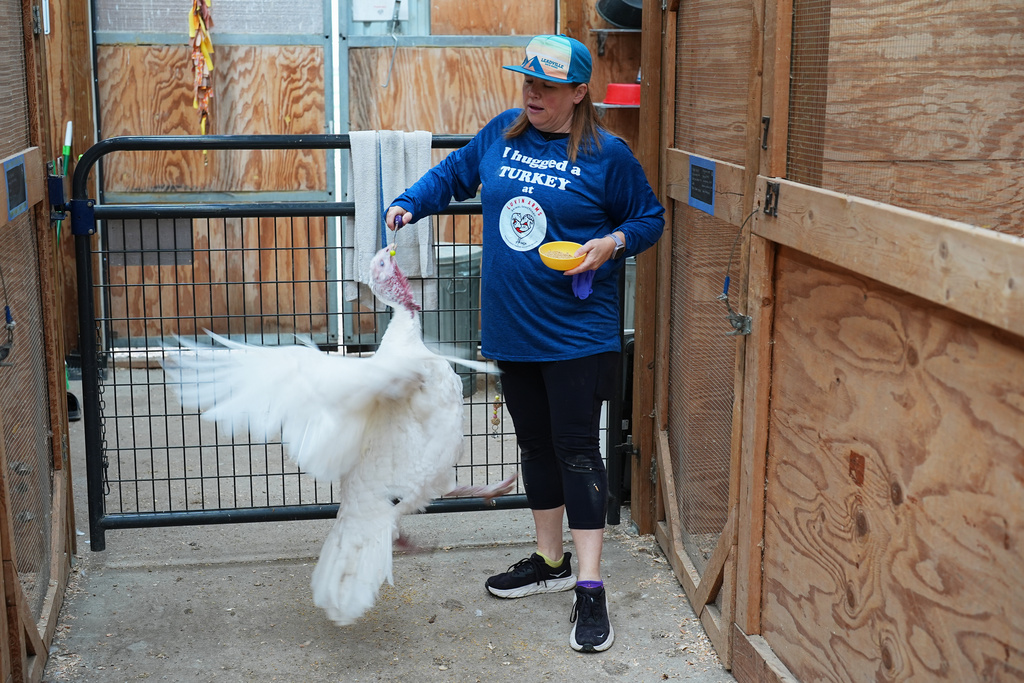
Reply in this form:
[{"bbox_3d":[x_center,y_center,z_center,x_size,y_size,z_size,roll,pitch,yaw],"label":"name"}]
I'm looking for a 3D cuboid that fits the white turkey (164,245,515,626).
[{"bbox_3d":[-0.416,0.244,3.720,0.820,1.000,0.650,4,11,20],"label":"white turkey"}]

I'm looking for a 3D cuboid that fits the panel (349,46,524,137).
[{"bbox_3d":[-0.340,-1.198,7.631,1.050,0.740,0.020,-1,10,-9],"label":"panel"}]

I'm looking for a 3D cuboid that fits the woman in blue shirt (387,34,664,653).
[{"bbox_3d":[0.083,-0.011,3.848,0.600,1.630,0.640,6,11,28],"label":"woman in blue shirt"}]

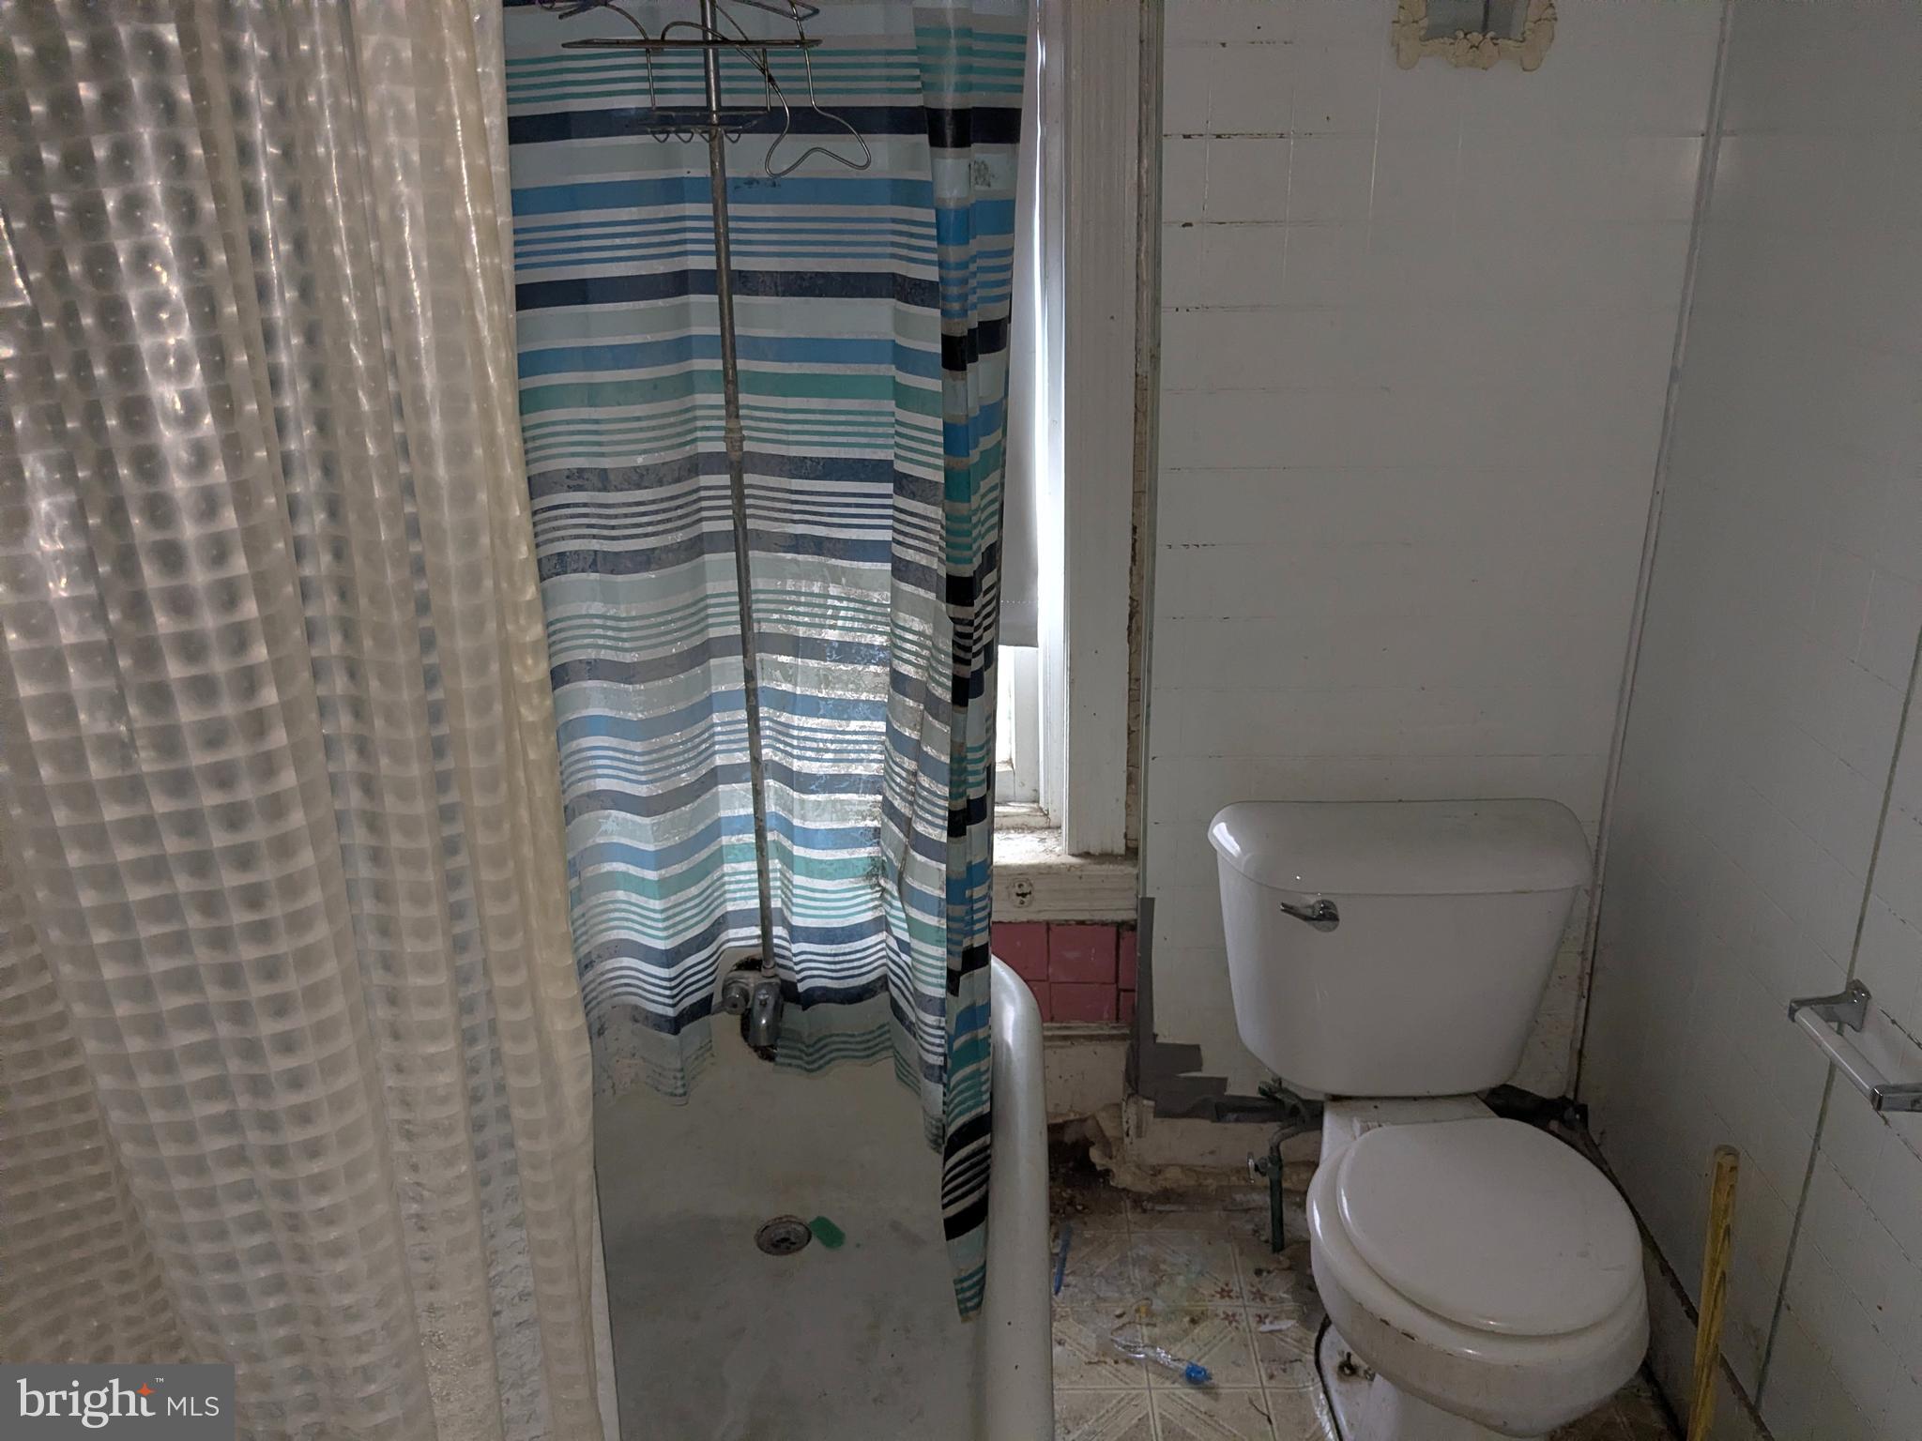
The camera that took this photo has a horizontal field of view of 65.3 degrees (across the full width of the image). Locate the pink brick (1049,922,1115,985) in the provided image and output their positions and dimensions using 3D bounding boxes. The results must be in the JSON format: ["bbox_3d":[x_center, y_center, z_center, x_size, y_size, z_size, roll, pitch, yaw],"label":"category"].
[{"bbox_3d":[0.187,0.354,2.302,0.102,0.103,0.014,0,20,2],"label":"pink brick"}]

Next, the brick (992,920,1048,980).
[{"bbox_3d":[0.083,0.353,2.305,0.101,0.100,0.014,0,20,2],"label":"brick"}]

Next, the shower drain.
[{"bbox_3d":[-0.254,0.747,2.158,0.082,0.015,0.082,0,20,2],"label":"shower drain"}]

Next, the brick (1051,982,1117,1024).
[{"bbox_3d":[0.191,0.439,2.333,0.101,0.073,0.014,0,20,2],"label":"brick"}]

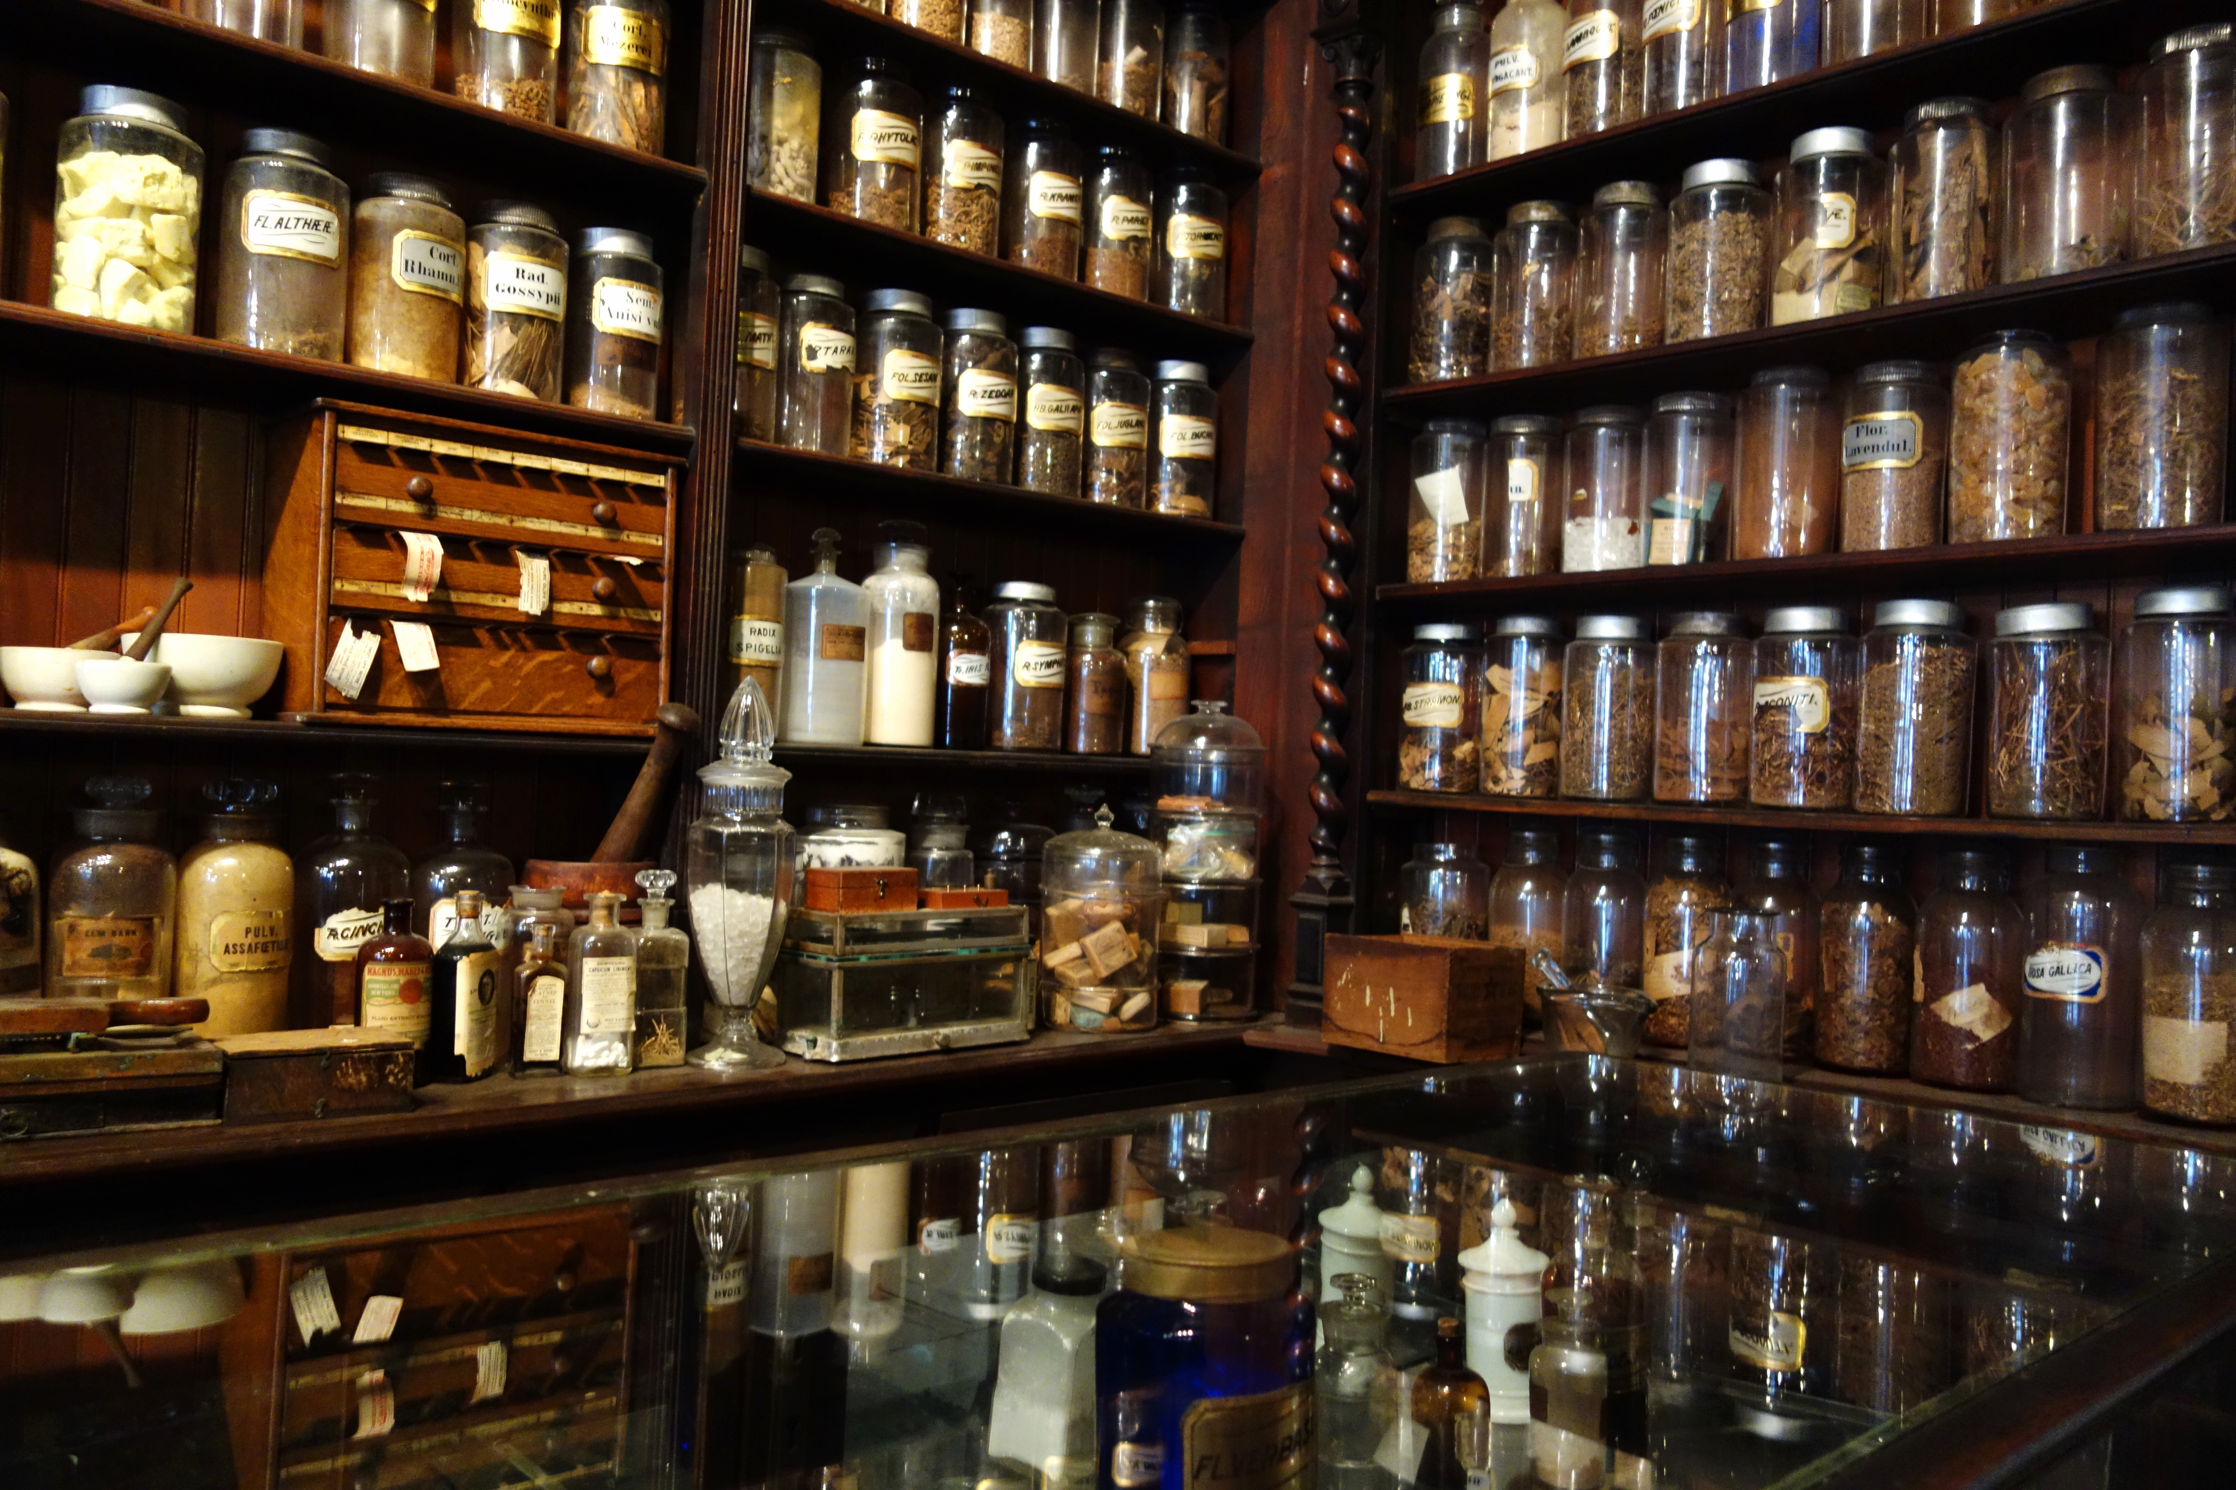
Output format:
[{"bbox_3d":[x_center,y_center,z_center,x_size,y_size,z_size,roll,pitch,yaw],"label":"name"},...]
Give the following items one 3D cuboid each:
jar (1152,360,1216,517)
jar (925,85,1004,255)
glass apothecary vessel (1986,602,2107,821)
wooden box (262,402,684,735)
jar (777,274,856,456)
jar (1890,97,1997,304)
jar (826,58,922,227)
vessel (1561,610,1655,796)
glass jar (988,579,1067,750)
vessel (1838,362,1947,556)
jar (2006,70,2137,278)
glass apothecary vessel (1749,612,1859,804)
[{"bbox_3d":[0.108,-0.479,2.810,0.095,0.267,0.095,3,-1,-15],"label":"jar"},{"bbox_3d":[-0.236,-0.866,2.683,0.113,0.272,0.113,3,-1,-28],"label":"jar"},{"bbox_3d":[1.037,-0.035,1.942,0.113,0.241,0.113,3,-1,-41],"label":"glass apothecary vessel"},{"bbox_3d":[-0.804,-0.197,2.180,0.459,0.369,0.204,3,-1,-41],"label":"wooden box"},{"bbox_3d":[-0.405,-0.501,2.339,0.098,0.241,0.098,3,-1,-42],"label":"jar"},{"bbox_3d":[1.005,-0.649,2.116,0.111,0.246,0.111,3,-1,-42],"label":"jar"},{"bbox_3d":[-0.338,-0.814,2.410,0.123,0.241,0.123,3,-1,-42],"label":"jar"},{"bbox_3d":[0.668,-0.047,2.373,0.114,0.255,0.114,3,-1,-41],"label":"vessel"},{"bbox_3d":[-0.146,-0.122,2.775,0.120,0.269,0.120,3,-1,-40],"label":"glass jar"},{"bbox_3d":[1.030,-0.372,2.307,0.126,0.258,0.126,1,-1,42],"label":"vessel"},{"bbox_3d":[1.067,-0.620,1.953,0.123,0.247,0.123,3,-1,-41],"label":"jar"},{"bbox_3d":[0.939,-0.047,2.382,0.132,0.279,0.132,1,-2,43],"label":"glass apothecary vessel"}]

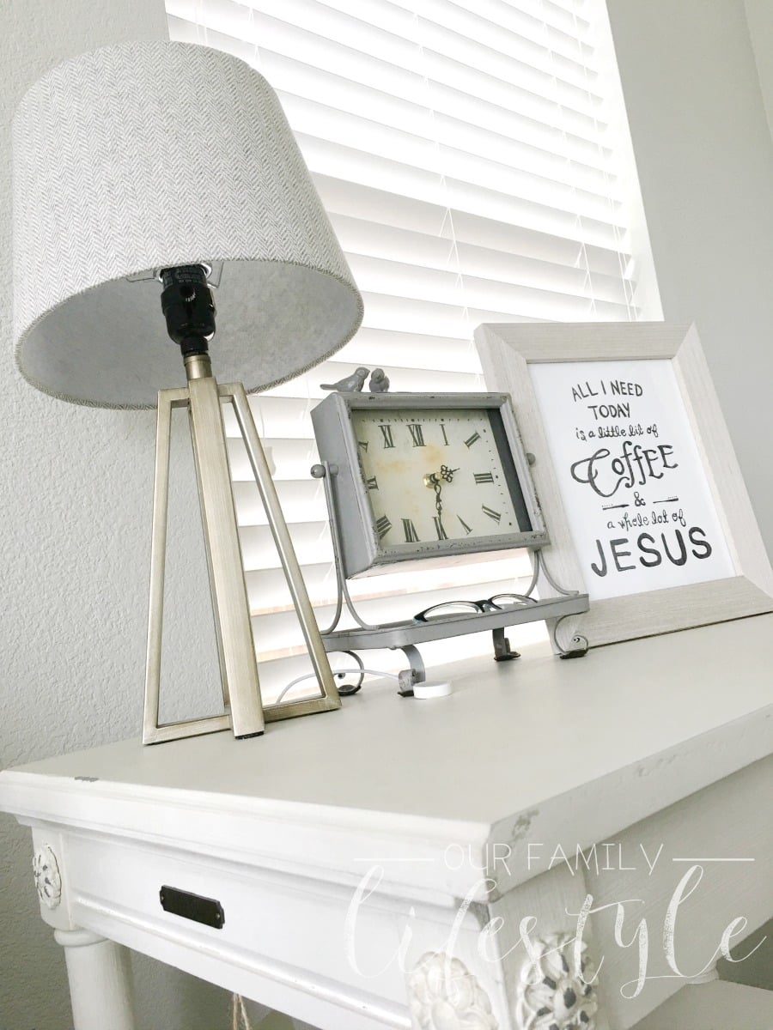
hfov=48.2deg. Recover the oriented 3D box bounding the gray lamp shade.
[{"bbox_3d":[-0.168,-0.222,0.692,0.267,0.185,0.267,-11,-9,-13],"label":"gray lamp shade"}]

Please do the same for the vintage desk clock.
[{"bbox_3d":[0.049,0.015,0.778,0.256,0.258,0.126,-5,-7,-34],"label":"vintage desk clock"}]

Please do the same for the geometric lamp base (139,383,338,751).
[{"bbox_3d":[-0.126,0.029,0.660,0.139,0.261,0.139,-8,-6,-12],"label":"geometric lamp base"}]

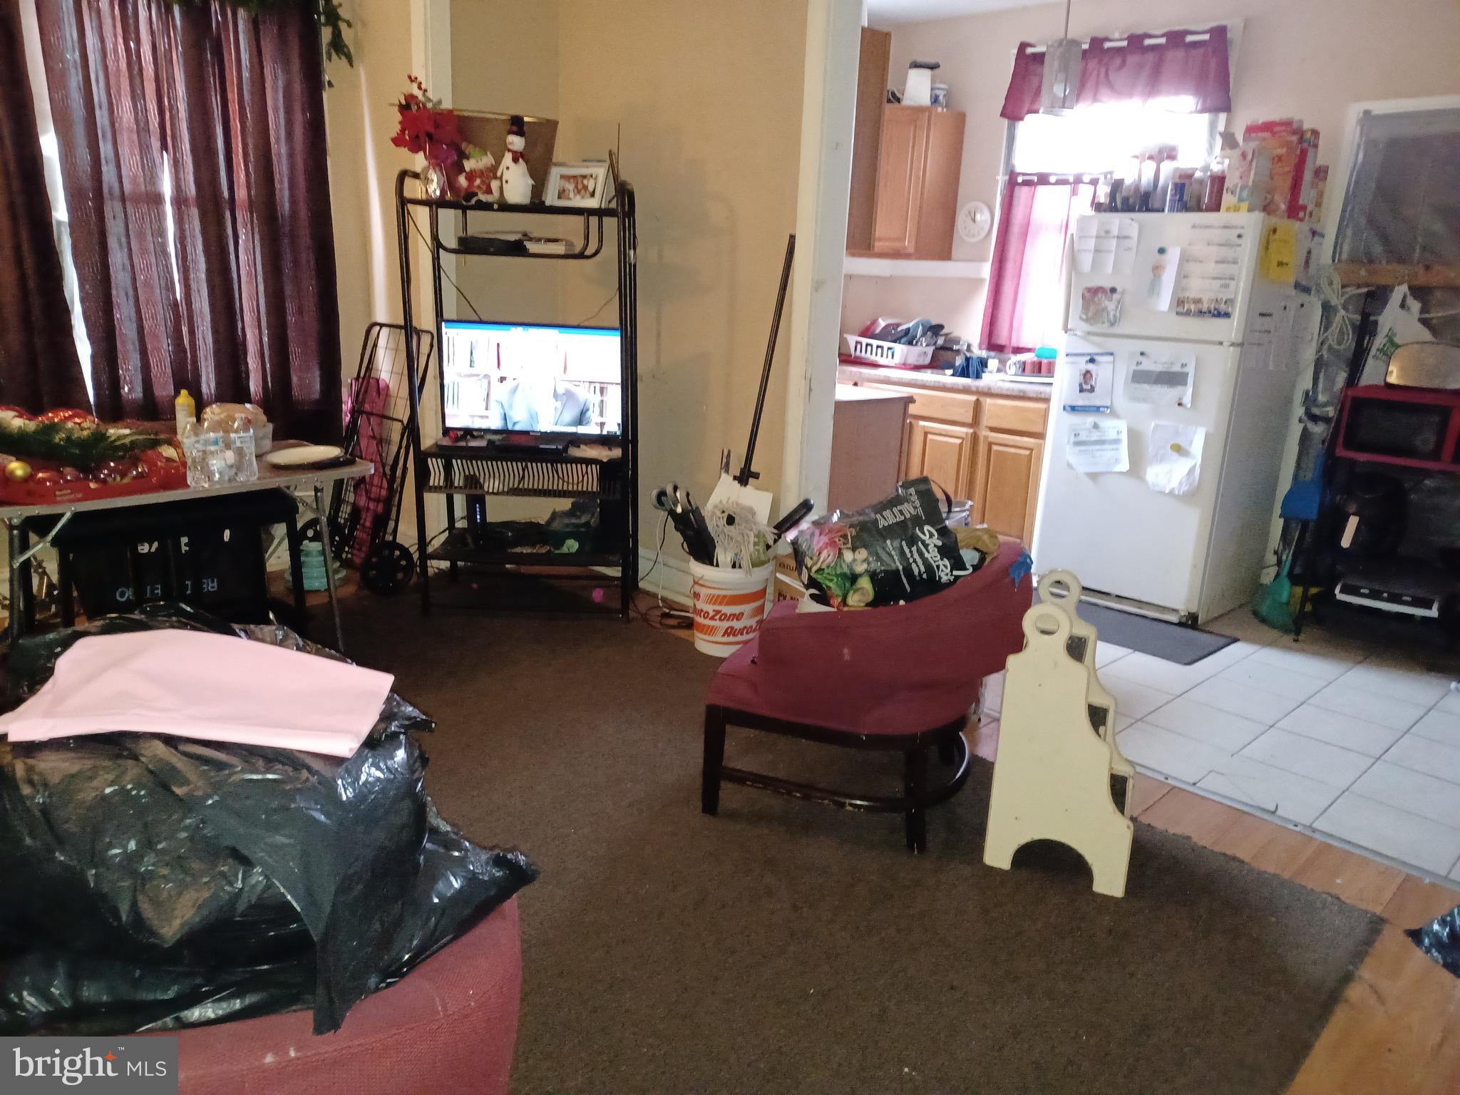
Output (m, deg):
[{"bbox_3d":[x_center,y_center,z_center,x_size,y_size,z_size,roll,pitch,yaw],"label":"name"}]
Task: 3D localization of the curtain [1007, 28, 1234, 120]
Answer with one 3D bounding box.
[{"bbox_3d":[1.778,-2.201,4.926,0.090,0.370,1.110,-13,22,-42],"label":"curtain"}]

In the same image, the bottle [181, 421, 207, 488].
[{"bbox_3d":[-1.690,-0.290,3.315,0.068,0.205,0.068,-13,22,-42],"label":"bottle"}]

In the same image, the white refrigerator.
[{"bbox_3d":[1.965,-0.600,4.670,0.700,1.655,0.750,-13,22,-42],"label":"white refrigerator"}]

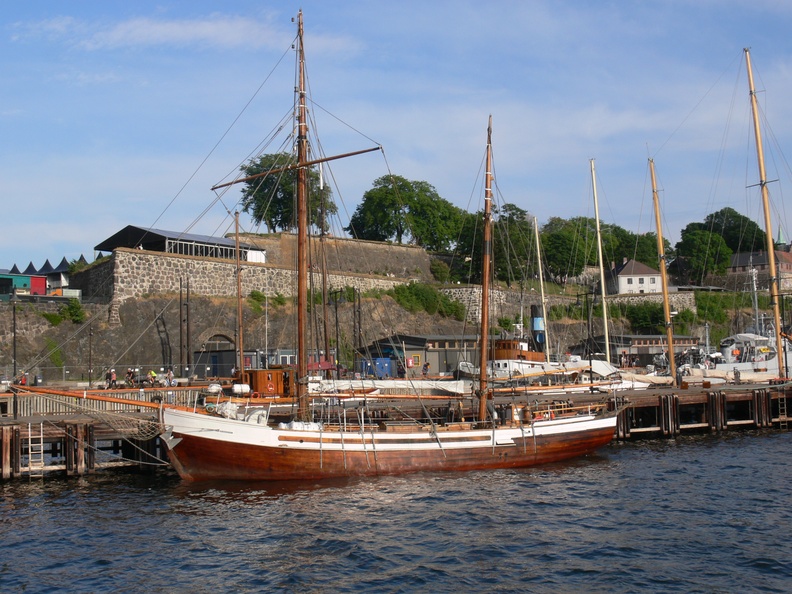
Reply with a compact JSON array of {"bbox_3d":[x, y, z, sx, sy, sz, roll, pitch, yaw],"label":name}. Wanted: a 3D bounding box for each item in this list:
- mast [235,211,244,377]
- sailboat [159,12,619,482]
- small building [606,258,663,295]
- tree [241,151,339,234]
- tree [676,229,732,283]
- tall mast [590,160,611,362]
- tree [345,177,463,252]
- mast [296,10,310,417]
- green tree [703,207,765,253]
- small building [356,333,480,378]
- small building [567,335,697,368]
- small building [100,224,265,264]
[{"bbox_3d":[-11.231,-0.217,67.422,0.330,12.121,0.330,-2,-4,-9],"label":"mast"},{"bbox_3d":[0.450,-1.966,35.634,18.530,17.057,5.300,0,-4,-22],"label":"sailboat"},{"bbox_3d":[51.544,-3.573,206.147,10.000,8.651,11.000,-1,-4,-9],"label":"small building"},{"bbox_3d":[-19.022,-18.226,166.000,16.988,14.687,15.000,-1,-4,-6],"label":"tree"},{"bbox_3d":[75.637,-9.930,230.000,13.730,13.730,13.000,-3,-4,18],"label":"tree"},{"bbox_3d":[14.094,-2.394,64.503,0.270,14.476,0.270,-5,-4,12],"label":"tall mast"},{"bbox_3d":[1.843,-16.200,182.000,22.893,15.133,17.000,-2,-4,1],"label":"tree"},{"bbox_3d":[-3.449,-3.108,34.056,0.360,14.940,0.360,0,-4,-6],"label":"mast"},{"bbox_3d":[98.937,-17.442,275.000,18.175,18.175,16.000,-3,-4,20],"label":"green tree"},{"bbox_3d":[5.002,7.766,124.321,12.500,5.255,17.000,-5,-5,43],"label":"small building"},{"bbox_3d":[40.648,9.202,159.275,12.000,5.371,23.000,-5,-6,44],"label":"small building"},{"bbox_3d":[-32.988,-6.909,142.117,16.800,5.728,20.500,-4,-5,33],"label":"small building"}]

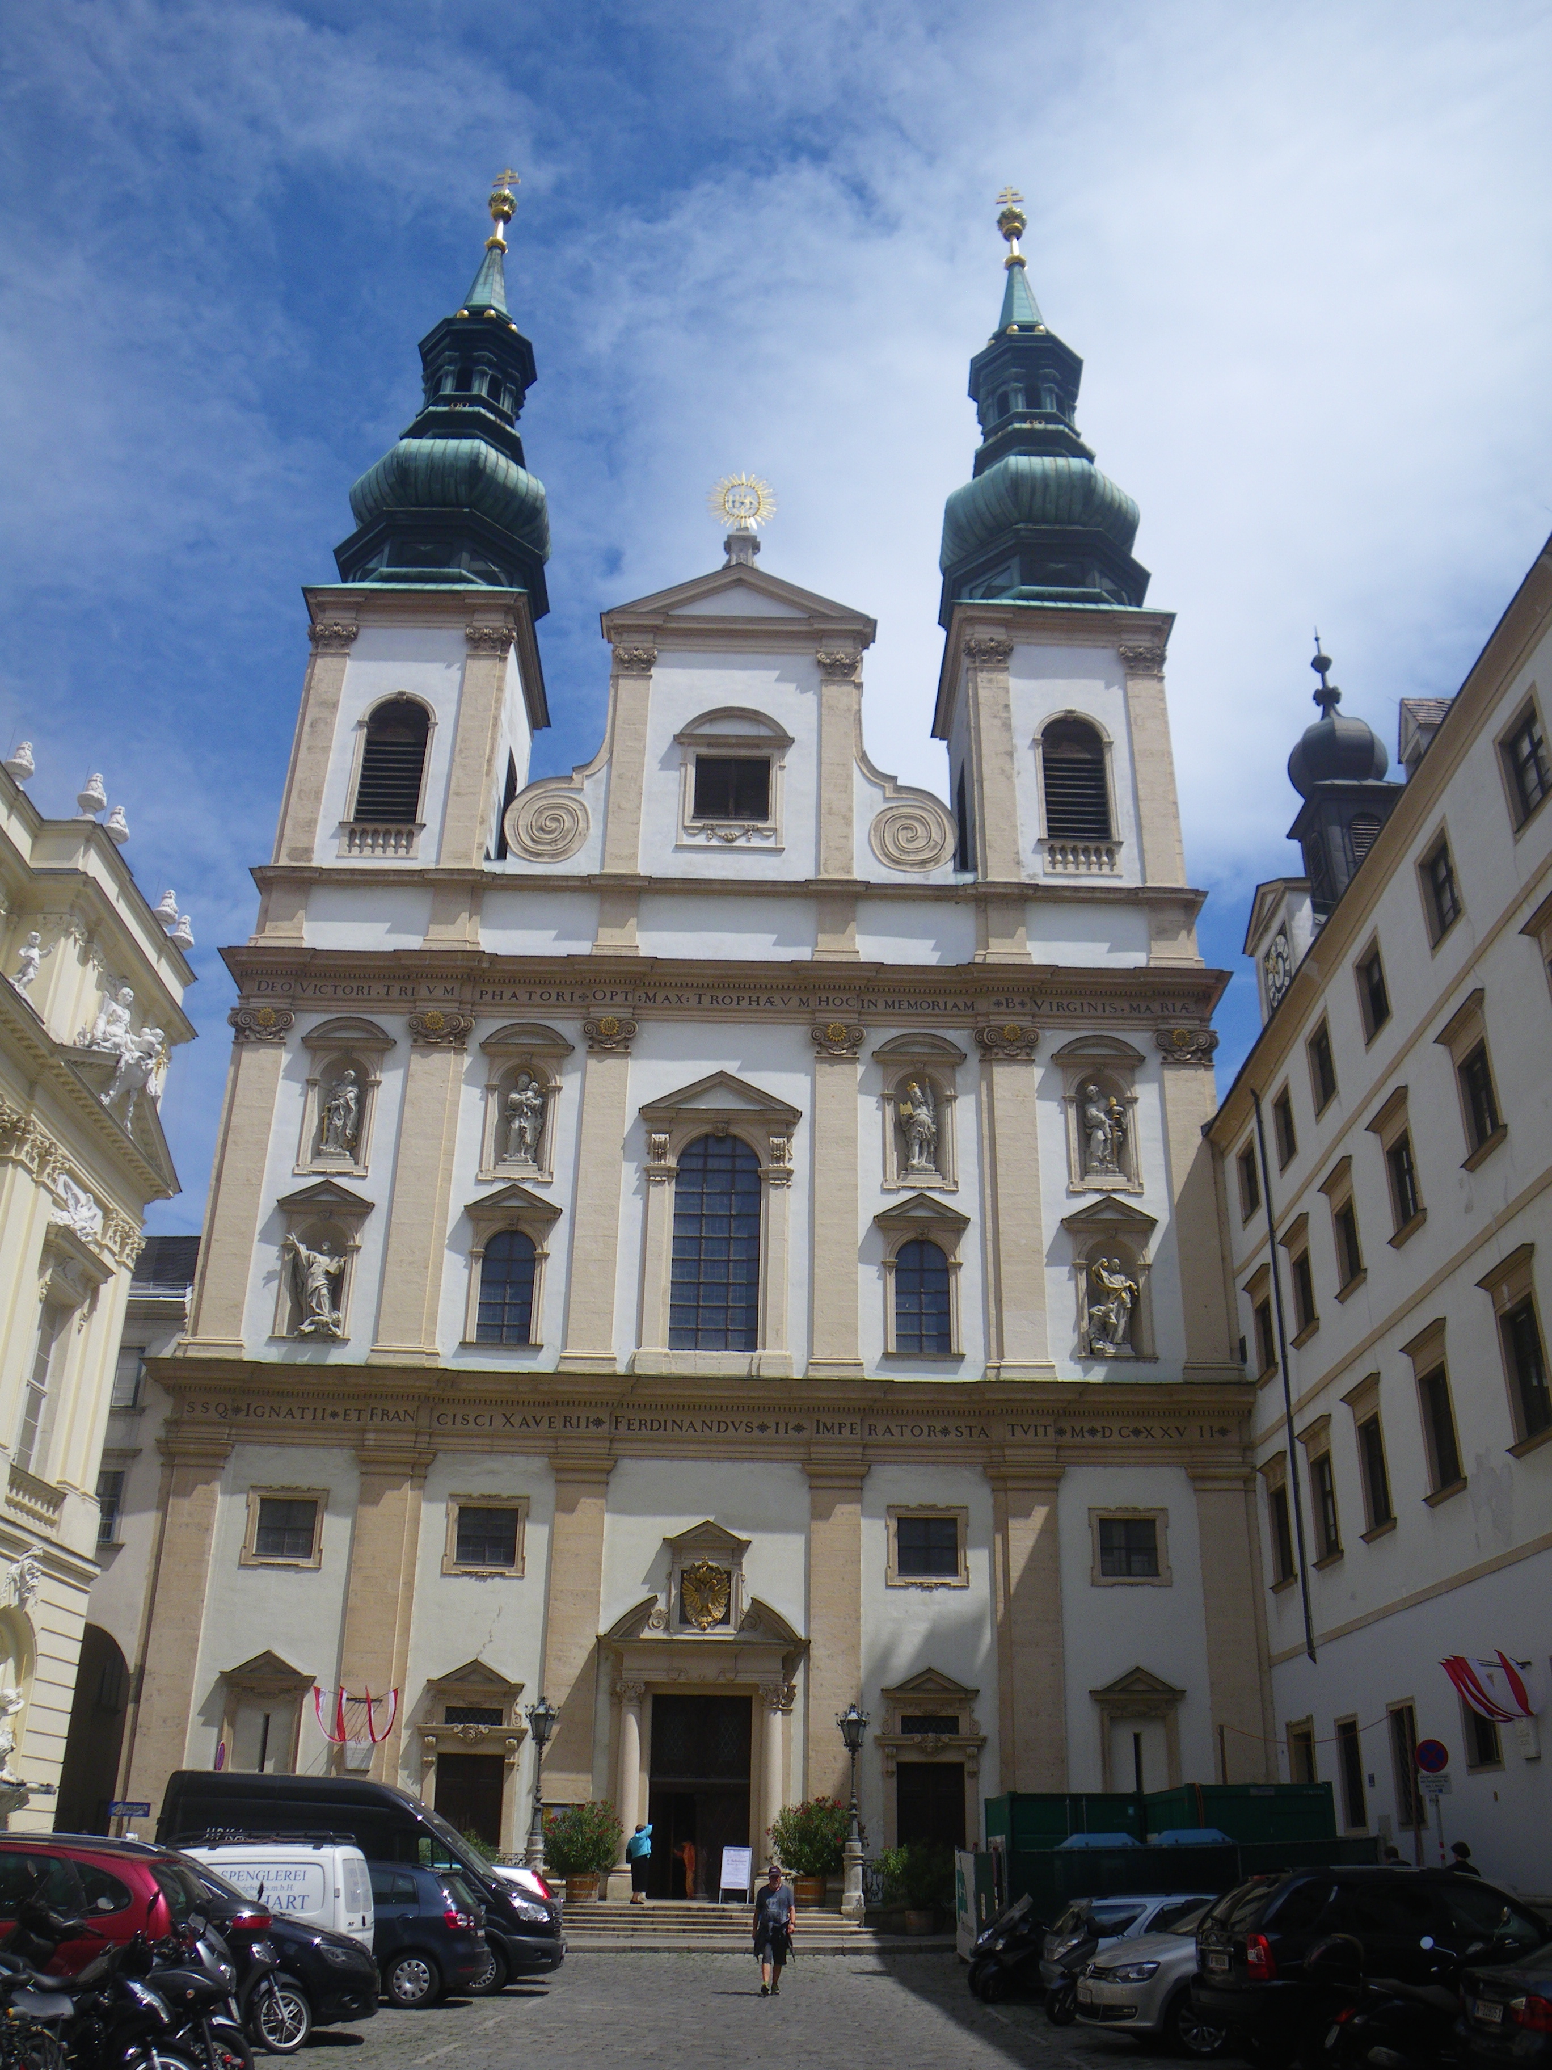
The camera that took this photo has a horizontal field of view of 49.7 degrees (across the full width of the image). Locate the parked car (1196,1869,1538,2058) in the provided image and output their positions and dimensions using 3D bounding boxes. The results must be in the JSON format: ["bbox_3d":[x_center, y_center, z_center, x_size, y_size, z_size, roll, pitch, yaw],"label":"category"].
[{"bbox_3d":[6.669,9.740,17.512,4.350,1.720,1.840,7,-27,-12],"label":"parked car"}]

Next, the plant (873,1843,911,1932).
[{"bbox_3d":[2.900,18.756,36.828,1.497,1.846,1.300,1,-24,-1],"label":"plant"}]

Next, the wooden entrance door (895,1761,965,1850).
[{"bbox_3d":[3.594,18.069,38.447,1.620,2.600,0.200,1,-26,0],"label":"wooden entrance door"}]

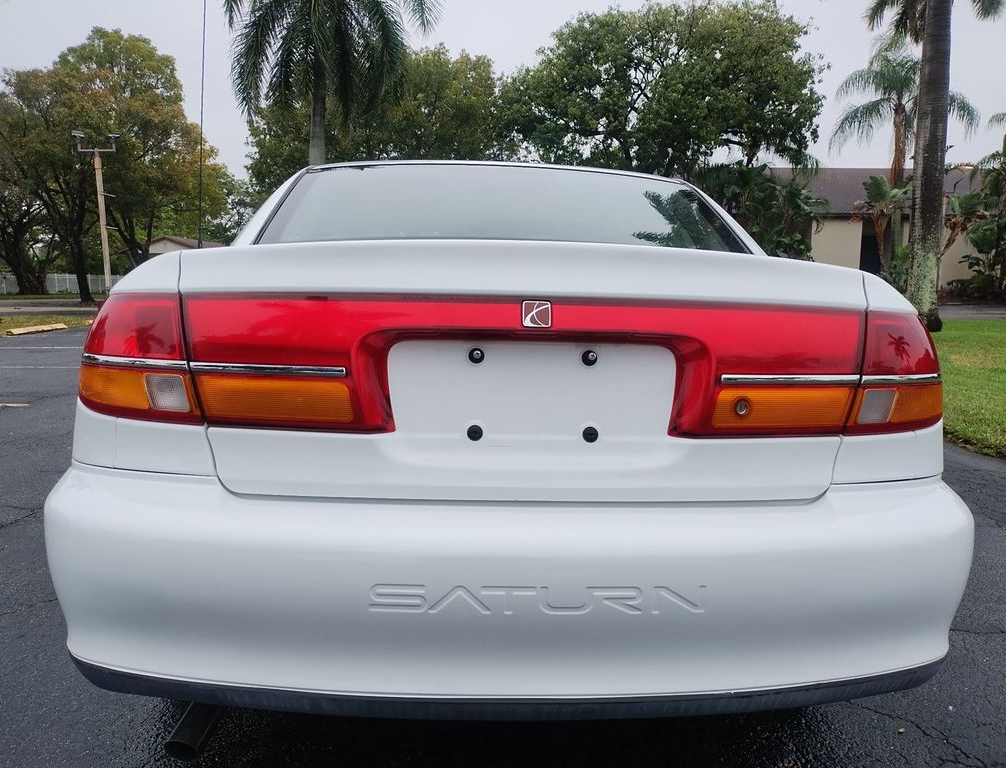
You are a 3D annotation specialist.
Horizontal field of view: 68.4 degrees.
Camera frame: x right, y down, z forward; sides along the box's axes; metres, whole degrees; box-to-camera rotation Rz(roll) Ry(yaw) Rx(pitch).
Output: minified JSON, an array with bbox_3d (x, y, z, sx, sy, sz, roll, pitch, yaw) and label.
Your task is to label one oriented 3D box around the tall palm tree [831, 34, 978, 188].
[{"bbox_3d":[13.865,-7.358,25.728,5.042,9.096,5.042,0,8,0],"label":"tall palm tree"}]

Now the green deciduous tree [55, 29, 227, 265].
[{"bbox_3d":[-17.437,-10.476,35.909,8.295,12.849,8.600,0,8,0],"label":"green deciduous tree"}]

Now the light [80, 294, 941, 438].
[{"bbox_3d":[0.040,-0.035,1.215,1.520,0.210,0.250,0,8,-3],"label":"light"}]

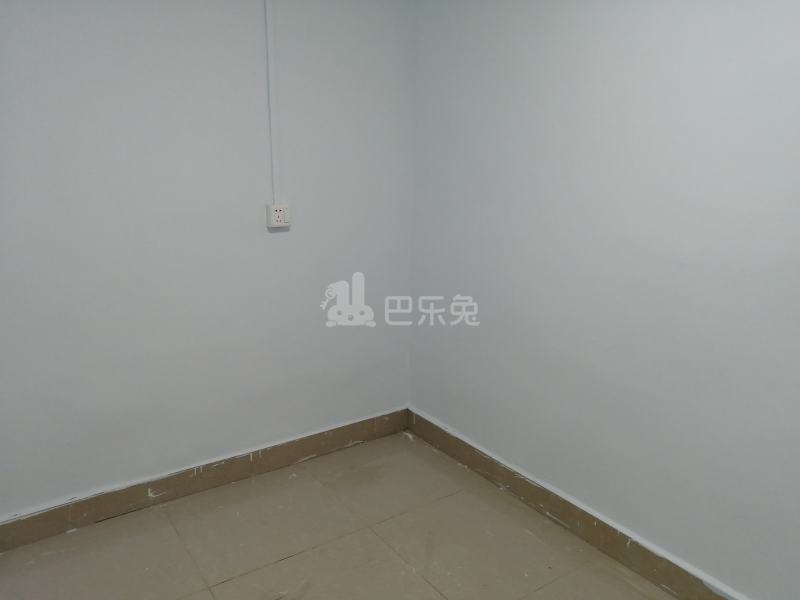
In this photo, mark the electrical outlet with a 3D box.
[{"bbox_3d":[-0.487,-0.340,2.404,0.086,0.086,0.042,-8,16,-34],"label":"electrical outlet"}]

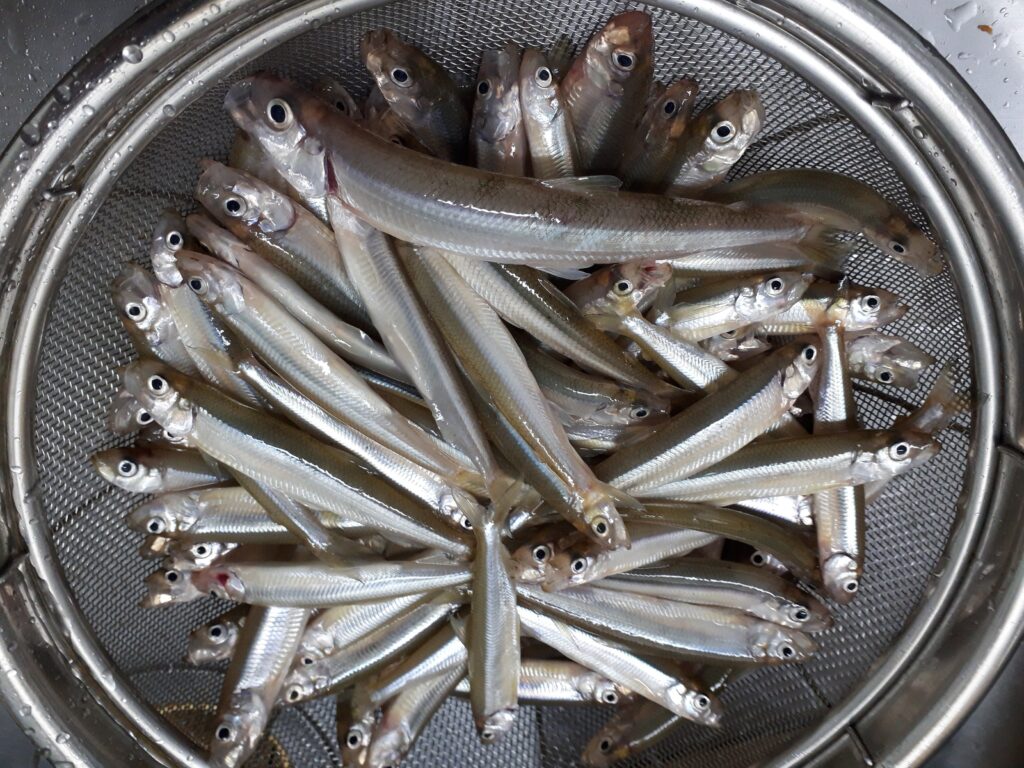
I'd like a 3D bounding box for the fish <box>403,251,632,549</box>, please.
[{"bbox_3d":[0.001,0.000,0.215,0.016,0.013,0.128,-47,114,-28],"label":"fish"}]

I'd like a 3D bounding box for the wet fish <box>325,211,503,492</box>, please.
[{"bbox_3d":[-0.024,-0.009,0.209,0.016,0.011,0.113,-22,114,9],"label":"wet fish"}]

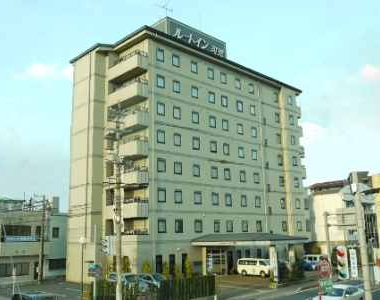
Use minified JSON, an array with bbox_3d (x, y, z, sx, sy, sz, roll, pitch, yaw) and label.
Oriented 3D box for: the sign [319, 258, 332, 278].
[{"bbox_3d":[3.811,3.305,11.700,0.600,0.600,0.050,6,-14,-34],"label":"sign"}]

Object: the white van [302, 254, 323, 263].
[{"bbox_3d":[16.116,14.796,55.269,1.550,1.830,3.600,10,-16,-43],"label":"white van"}]

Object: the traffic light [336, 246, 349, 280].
[{"bbox_3d":[5.206,3.874,14.200,0.380,1.150,0.420,-10,-14,35],"label":"traffic light"}]

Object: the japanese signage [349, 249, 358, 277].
[{"bbox_3d":[7.192,4.962,18.300,0.040,1.220,0.310,10,-16,-43],"label":"japanese signage"}]

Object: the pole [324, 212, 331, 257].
[{"bbox_3d":[13.169,9.231,39.528,0.280,6.500,0.280,10,-16,-43],"label":"pole"}]

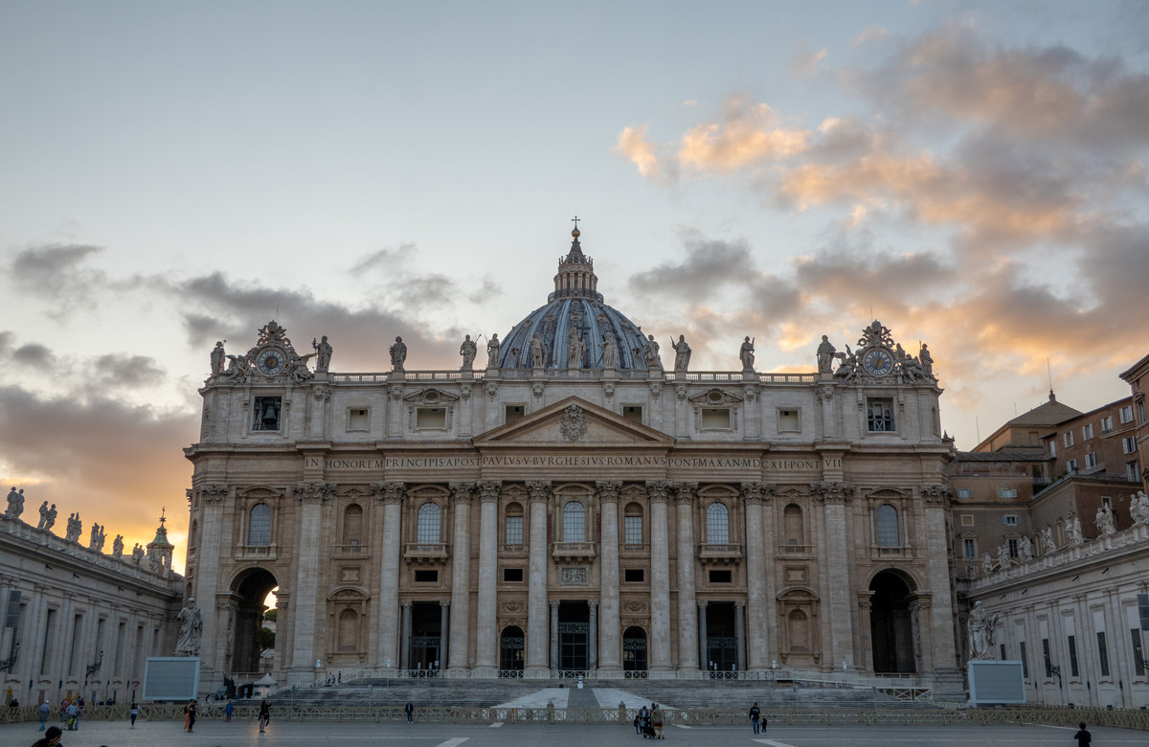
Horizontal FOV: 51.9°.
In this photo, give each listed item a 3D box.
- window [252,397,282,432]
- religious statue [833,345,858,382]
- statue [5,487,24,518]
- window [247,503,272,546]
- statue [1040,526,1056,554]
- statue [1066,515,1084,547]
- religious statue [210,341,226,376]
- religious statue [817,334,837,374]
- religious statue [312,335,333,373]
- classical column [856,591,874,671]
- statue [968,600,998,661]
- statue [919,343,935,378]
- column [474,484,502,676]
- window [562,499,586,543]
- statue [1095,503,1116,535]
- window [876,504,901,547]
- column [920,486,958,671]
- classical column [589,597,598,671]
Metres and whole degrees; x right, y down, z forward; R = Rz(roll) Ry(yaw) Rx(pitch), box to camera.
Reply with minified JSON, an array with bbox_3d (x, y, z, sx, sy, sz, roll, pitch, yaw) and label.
[{"bbox_3d":[-49.080,6.560,188.810,4.410,5.570,0.900,0,-15,0],"label":"window"},{"bbox_3d":[43.310,-1.540,188.410,3.700,6.180,2.400,-2,-15,8],"label":"religious statue"},{"bbox_3d":[-54.600,12.510,114.700,1.100,2.900,1.350,-11,-19,35],"label":"statue"},{"bbox_3d":[-47.550,22.850,179.040,3.250,6.500,0.600,0,-16,1],"label":"window"},{"bbox_3d":[57.210,20.130,142.680,1.200,3.350,1.500,11,-19,-35],"label":"statue"},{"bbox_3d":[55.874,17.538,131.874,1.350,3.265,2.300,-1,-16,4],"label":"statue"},{"bbox_3d":[-57.820,-2.500,191.770,2.490,5.660,2.000,0,-15,0],"label":"religious statue"},{"bbox_3d":[39.556,-2.992,185.140,2.900,6.102,1.900,0,-14,0],"label":"religious statue"},{"bbox_3d":[-39.069,-3.075,184.248,2.900,5.920,2.000,0,-16,0],"label":"religious statue"},{"bbox_3d":[43.440,38.399,175.927,1.850,11.711,1.000,0,-14,0],"label":"classical column"},{"bbox_3d":[39.140,24.650,113.190,2.800,5.610,2.200,-1,-15,6],"label":"statue"},{"bbox_3d":[55.190,-1.920,184.830,2.000,5.500,1.700,0,-16,1],"label":"statue"},{"bbox_3d":[-13.070,30.810,179.160,3.700,28.610,3.700,0,-15,0],"label":"column"},{"bbox_3d":[-0.070,22.920,182.320,3.620,6.430,0.800,0,-15,0],"label":"window"},{"bbox_3d":[54.690,14.900,121.310,1.200,3.350,1.600,11,-19,-35],"label":"statue"},{"bbox_3d":[48.410,23.510,182.170,3.400,6.730,0.500,0,-15,0],"label":"window"},{"bbox_3d":[55.770,30.890,179.660,4.000,28.110,2.200,0,-15,0],"label":"column"},{"bbox_3d":[2.744,38.475,173.527,1.500,10.661,1.500,0,-16,0],"label":"classical column"}]

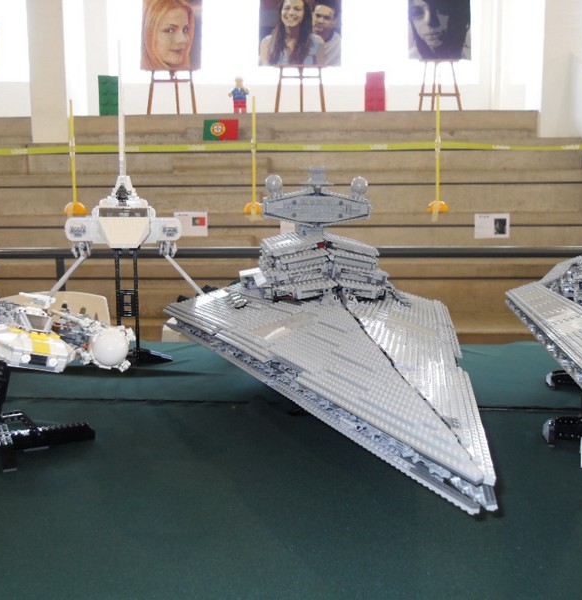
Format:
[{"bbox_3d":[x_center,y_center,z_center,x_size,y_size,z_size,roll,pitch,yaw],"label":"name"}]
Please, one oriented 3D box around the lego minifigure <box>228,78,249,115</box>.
[{"bbox_3d":[-0.657,-2.556,8.100,0.270,0.475,0.170,0,7,-2],"label":"lego minifigure"}]

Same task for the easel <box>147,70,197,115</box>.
[{"bbox_3d":[-1.529,-2.678,8.350,0.620,0.570,0.450,0,7,1],"label":"easel"}]

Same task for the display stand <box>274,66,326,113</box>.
[{"bbox_3d":[0.108,-2.655,8.200,0.640,0.600,0.450,0,7,2],"label":"display stand"}]

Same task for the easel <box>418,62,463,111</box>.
[{"bbox_3d":[1.859,-2.672,8.100,0.540,0.630,0.450,0,7,1],"label":"easel"}]

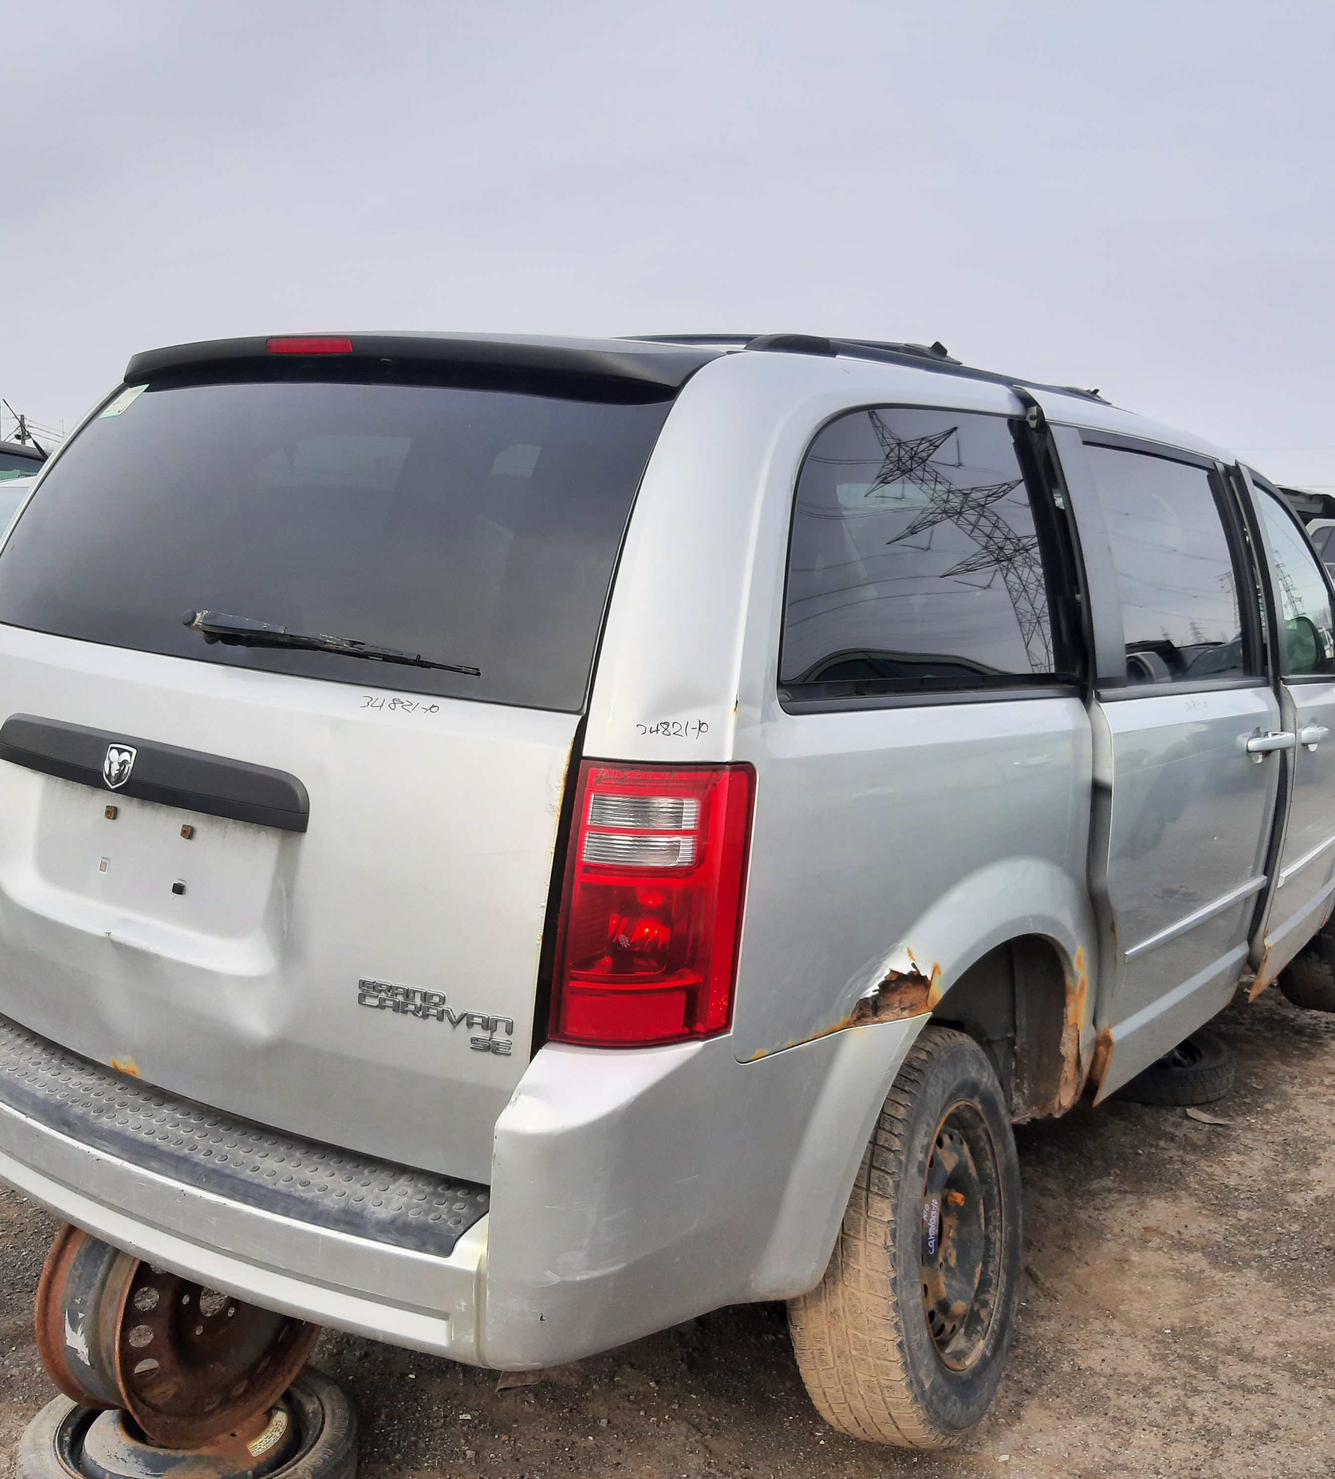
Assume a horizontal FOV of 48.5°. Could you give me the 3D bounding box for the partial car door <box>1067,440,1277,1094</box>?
[{"bbox_3d":[1.031,0.028,3.076,0.260,1.260,1.240,9,8,34],"label":"partial car door"}]

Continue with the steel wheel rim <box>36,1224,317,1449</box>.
[{"bbox_3d":[-0.737,0.863,2.320,0.180,0.420,0.420,1,4,34],"label":"steel wheel rim"}]

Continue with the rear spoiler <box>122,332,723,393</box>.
[{"bbox_3d":[-0.454,-0.596,2.323,1.250,0.125,0.310,9,8,34],"label":"rear spoiler"}]

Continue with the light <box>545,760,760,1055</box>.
[{"bbox_3d":[-0.013,0.200,1.733,0.210,0.360,0.180,9,8,34],"label":"light"}]

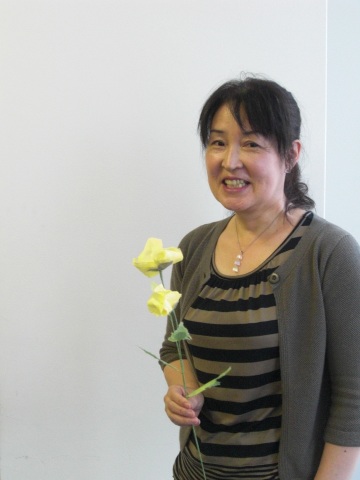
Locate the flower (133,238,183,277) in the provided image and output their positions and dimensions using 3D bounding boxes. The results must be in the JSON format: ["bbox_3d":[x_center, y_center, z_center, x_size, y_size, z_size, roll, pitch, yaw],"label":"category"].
[{"bbox_3d":[-0.039,0.030,1.470,0.085,0.065,0.075,0,4,0],"label":"flower"}]

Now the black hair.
[{"bbox_3d":[0.141,-0.178,1.575,0.182,0.250,0.220,4,4,28],"label":"black hair"}]

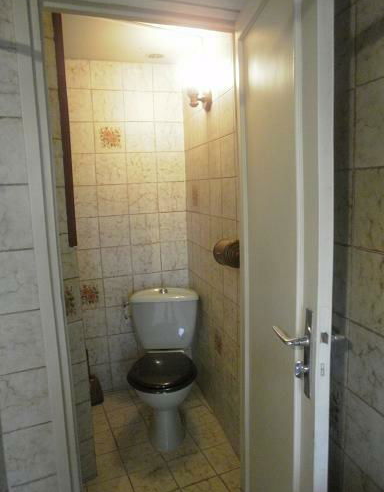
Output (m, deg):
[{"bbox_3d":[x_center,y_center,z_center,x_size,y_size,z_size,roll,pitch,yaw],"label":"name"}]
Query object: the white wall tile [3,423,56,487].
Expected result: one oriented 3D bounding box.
[{"bbox_3d":[-0.546,0.703,1.304,0.148,0.200,0.010,-5,9,-23],"label":"white wall tile"}]

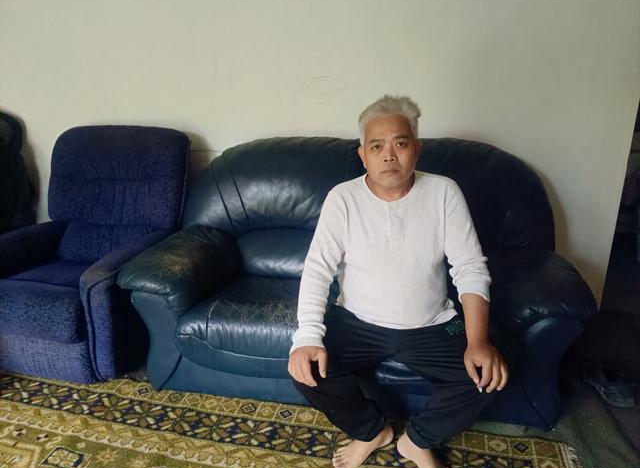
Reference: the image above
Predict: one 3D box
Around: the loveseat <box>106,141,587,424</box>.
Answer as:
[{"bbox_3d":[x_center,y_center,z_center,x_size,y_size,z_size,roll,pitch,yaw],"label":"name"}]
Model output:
[{"bbox_3d":[0.138,0.090,1.983,1.670,0.925,0.900,2,18,9],"label":"loveseat"}]

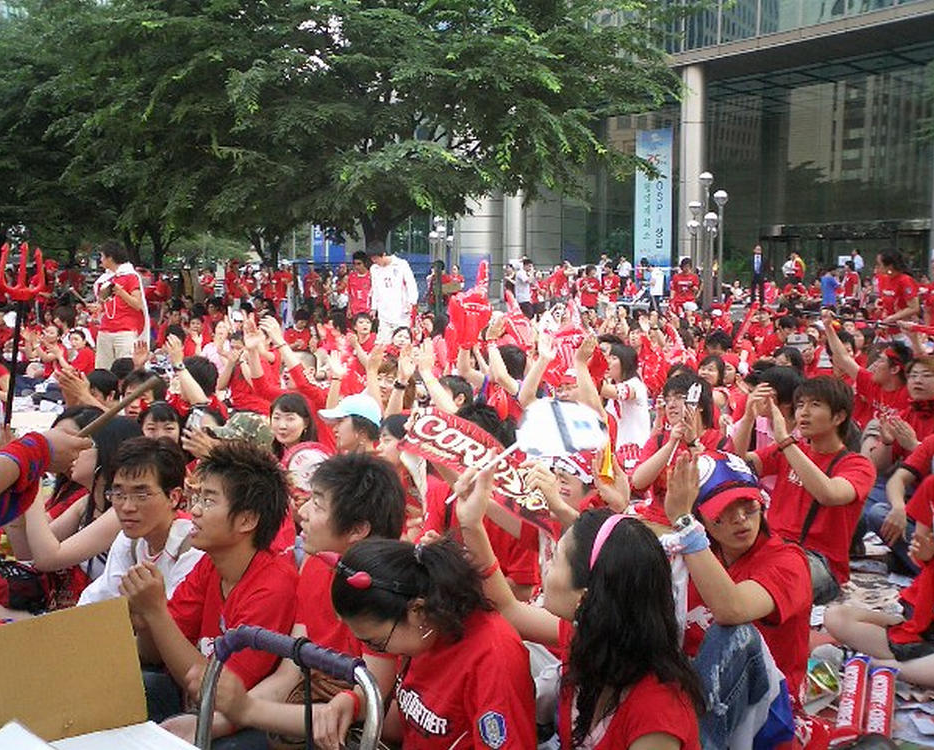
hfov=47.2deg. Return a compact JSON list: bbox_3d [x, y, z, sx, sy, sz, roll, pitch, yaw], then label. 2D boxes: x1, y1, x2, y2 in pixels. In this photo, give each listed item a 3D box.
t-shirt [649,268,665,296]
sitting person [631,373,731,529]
[{"bbox_3d":[4.456,-2.163,25.000,0.300,0.680,0.450,3,6,28],"label":"t-shirt"},{"bbox_3d":[1.000,0.408,4.911,0.540,0.840,0.660,4,6,33],"label":"sitting person"}]

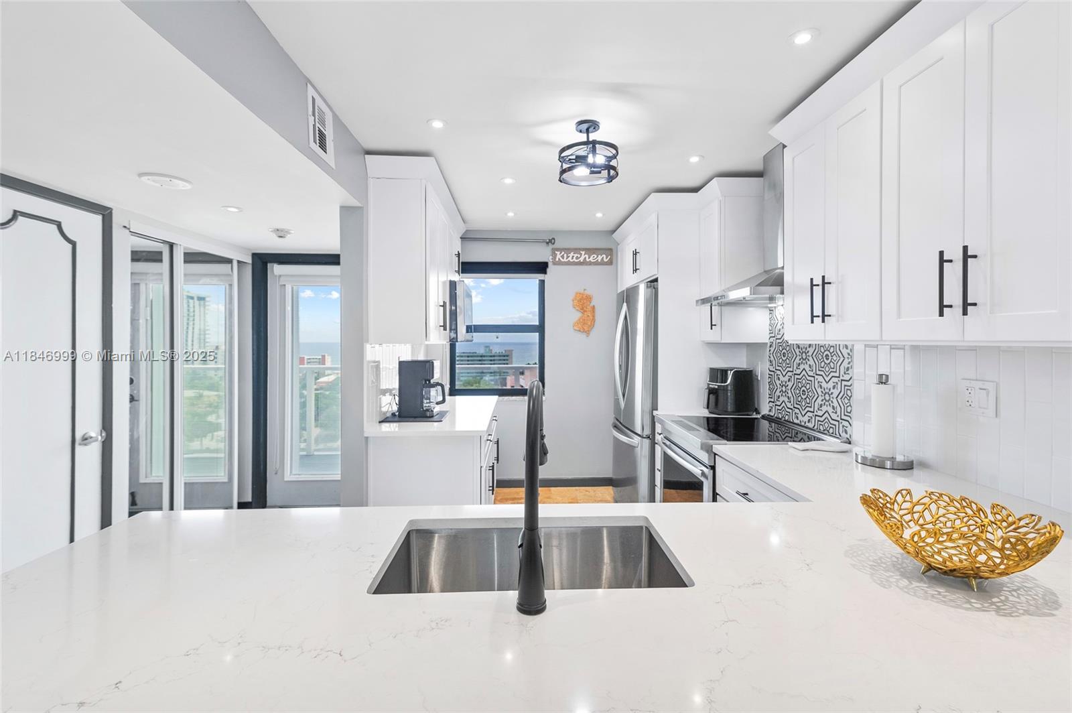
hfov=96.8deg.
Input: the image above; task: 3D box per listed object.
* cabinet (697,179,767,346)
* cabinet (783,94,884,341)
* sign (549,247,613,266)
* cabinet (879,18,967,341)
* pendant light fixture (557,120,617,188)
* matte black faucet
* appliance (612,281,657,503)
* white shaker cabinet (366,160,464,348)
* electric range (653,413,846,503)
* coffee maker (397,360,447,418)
[{"bbox_3d":[1.250,-0.594,3.050,0.350,1.000,0.290,0,1,-2],"label":"cabinet"},{"bbox_3d":[1.351,-0.514,1.958,0.324,0.917,0.604,0,2,-2],"label":"cabinet"},{"bbox_3d":[0.424,-0.911,4.358,0.568,0.155,0.022,0,2,-2],"label":"sign"},{"bbox_3d":[1.337,-0.497,1.474,0.310,0.900,0.307,0,1,-2],"label":"cabinet"},{"bbox_3d":[0.249,-0.979,2.260,0.286,0.253,0.286,0,1,-2],"label":"pendant light fixture"},{"bbox_3d":[-0.009,0.258,0.991,0.060,0.426,0.265,0,2,2],"label":"matte black faucet"},{"bbox_3d":[1.000,0.371,3.690,0.750,1.790,0.910,0,1,-2],"label":"appliance"},{"bbox_3d":[-0.783,-0.602,3.462,0.376,1.025,1.660,0,2,-2],"label":"white shaker cabinet"},{"bbox_3d":[1.100,0.843,2.580,0.690,0.920,0.760,0,1,-2],"label":"electric range"},{"bbox_3d":[-0.762,0.215,3.245,0.287,0.375,0.205,0,2,-2],"label":"coffee maker"}]

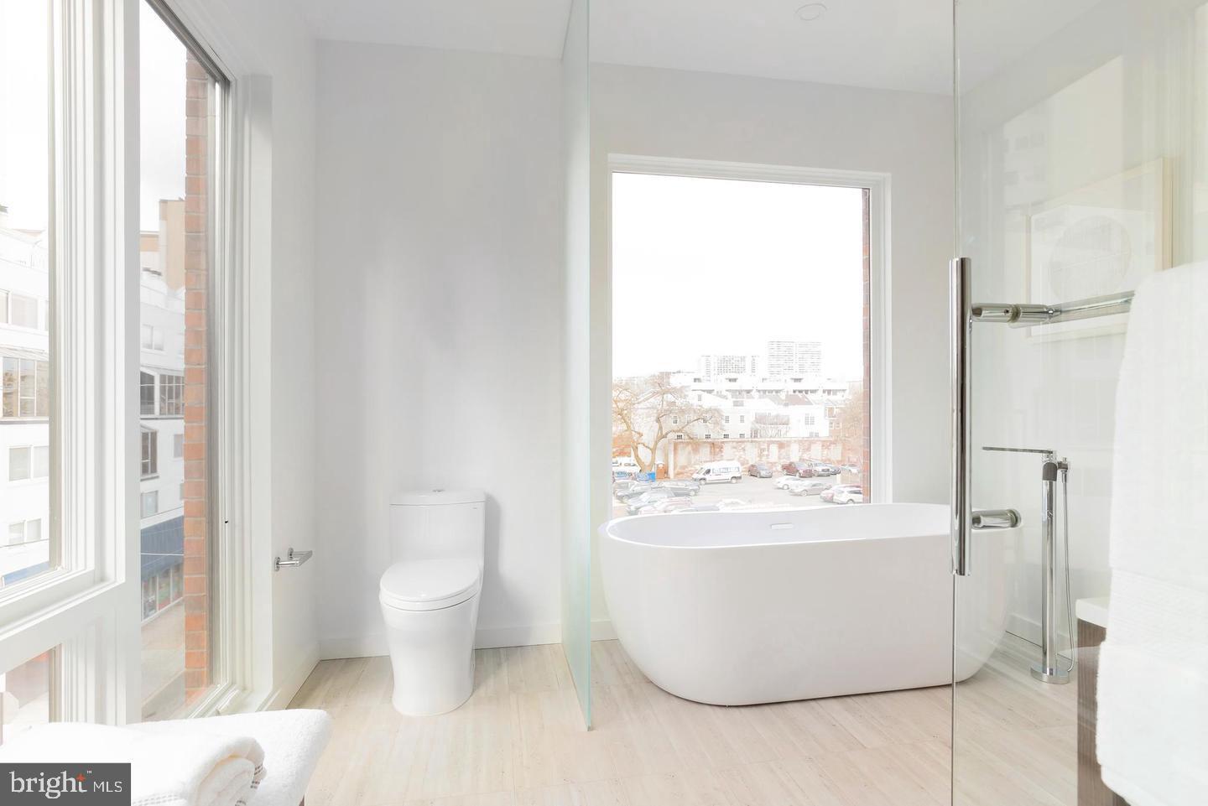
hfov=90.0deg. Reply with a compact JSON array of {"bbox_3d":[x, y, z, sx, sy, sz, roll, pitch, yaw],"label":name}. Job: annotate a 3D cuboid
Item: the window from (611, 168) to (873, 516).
[{"bbox_3d":[0.728,-0.155,3.082,1.391,1.960,0.035,0,0,-10],"label":"window"}]

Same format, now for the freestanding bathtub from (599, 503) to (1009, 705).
[{"bbox_3d":[0.876,0.811,2.560,1.782,0.603,0.727,0,0,-11],"label":"freestanding bathtub"}]

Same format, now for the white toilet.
[{"bbox_3d":[-0.670,0.751,2.348,0.395,0.733,0.710,0,0,-10],"label":"white toilet"}]

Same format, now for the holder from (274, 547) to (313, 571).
[{"bbox_3d":[-1.120,0.567,2.194,0.082,0.053,0.196,0,0,-10],"label":"holder"}]

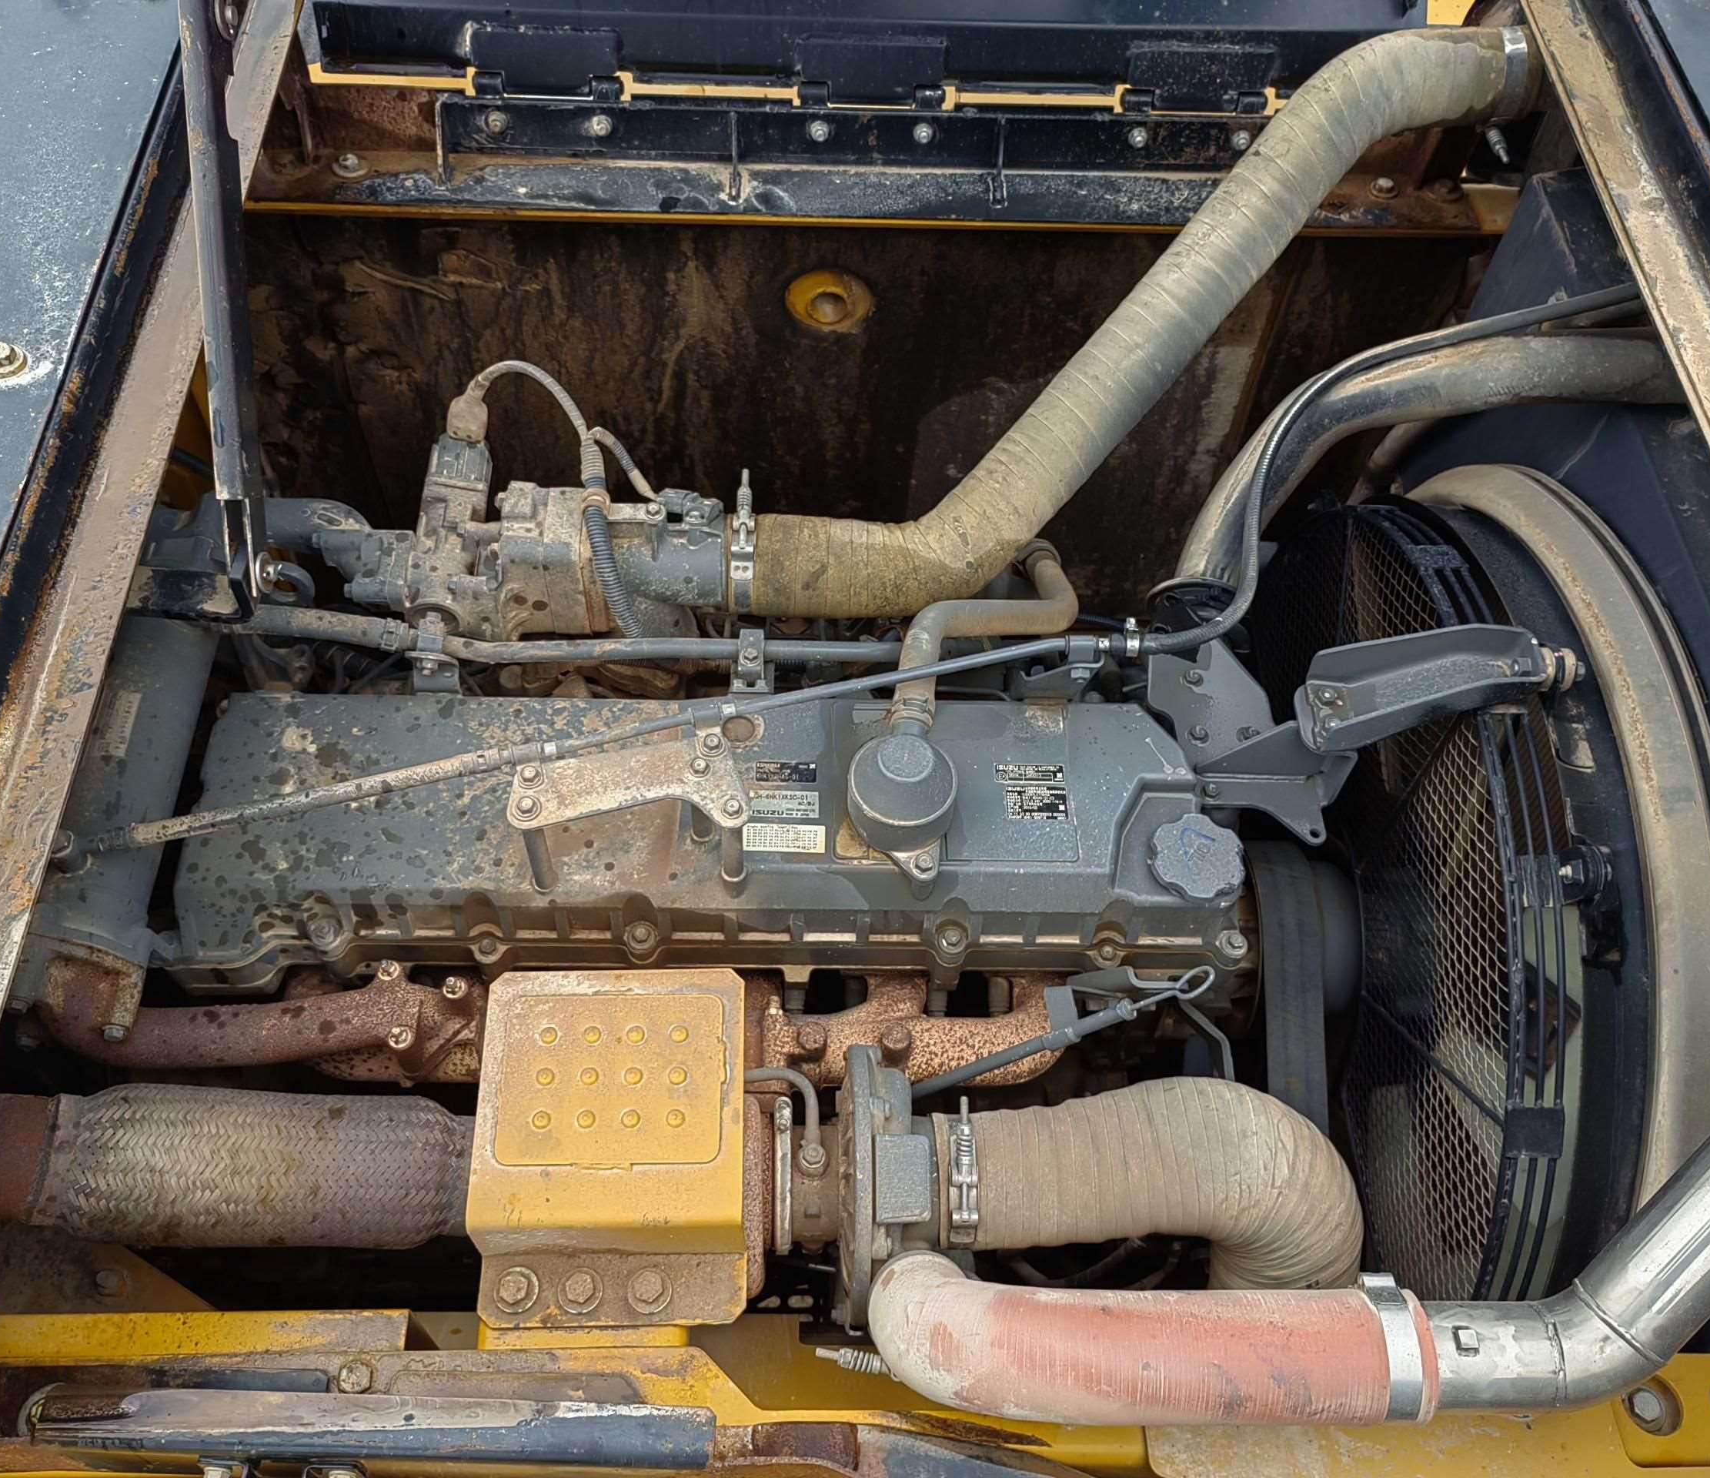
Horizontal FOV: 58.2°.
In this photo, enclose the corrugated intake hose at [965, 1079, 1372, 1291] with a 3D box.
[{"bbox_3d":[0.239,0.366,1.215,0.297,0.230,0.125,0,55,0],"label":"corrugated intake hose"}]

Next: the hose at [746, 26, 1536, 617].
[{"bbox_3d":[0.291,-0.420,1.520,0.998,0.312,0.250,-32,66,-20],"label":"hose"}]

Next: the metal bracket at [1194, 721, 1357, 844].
[{"bbox_3d":[0.376,0.034,1.381,0.143,0.100,0.095,0,55,0],"label":"metal bracket"}]

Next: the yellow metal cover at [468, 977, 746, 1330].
[{"bbox_3d":[-0.192,0.322,1.218,0.209,0.095,0.262,0,59,-3],"label":"yellow metal cover"}]

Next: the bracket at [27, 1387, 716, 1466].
[{"bbox_3d":[-0.305,0.433,0.973,0.435,0.038,0.045,0,55,0],"label":"bracket"}]

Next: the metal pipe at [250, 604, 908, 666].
[{"bbox_3d":[-0.252,-0.092,1.388,0.577,0.050,0.045,0,59,-3],"label":"metal pipe"}]

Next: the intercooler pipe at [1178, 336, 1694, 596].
[{"bbox_3d":[0.555,-0.261,1.485,0.488,0.192,0.213,0,59,-3],"label":"intercooler pipe"}]

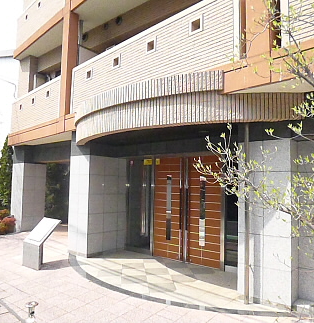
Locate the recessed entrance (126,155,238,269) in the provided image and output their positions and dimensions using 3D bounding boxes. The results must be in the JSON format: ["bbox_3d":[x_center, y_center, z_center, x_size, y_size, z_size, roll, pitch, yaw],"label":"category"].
[{"bbox_3d":[0.277,0.871,5.836,0.380,2.076,3.000,6,-7,-45],"label":"recessed entrance"}]

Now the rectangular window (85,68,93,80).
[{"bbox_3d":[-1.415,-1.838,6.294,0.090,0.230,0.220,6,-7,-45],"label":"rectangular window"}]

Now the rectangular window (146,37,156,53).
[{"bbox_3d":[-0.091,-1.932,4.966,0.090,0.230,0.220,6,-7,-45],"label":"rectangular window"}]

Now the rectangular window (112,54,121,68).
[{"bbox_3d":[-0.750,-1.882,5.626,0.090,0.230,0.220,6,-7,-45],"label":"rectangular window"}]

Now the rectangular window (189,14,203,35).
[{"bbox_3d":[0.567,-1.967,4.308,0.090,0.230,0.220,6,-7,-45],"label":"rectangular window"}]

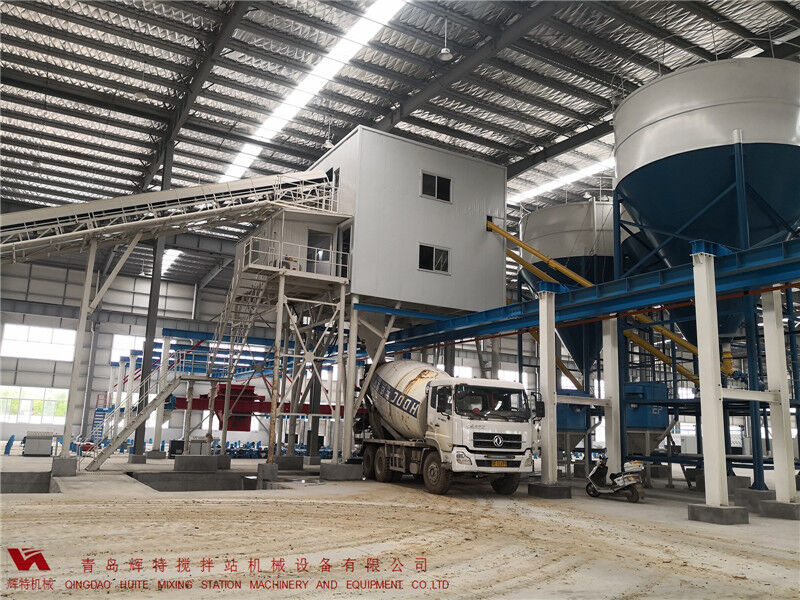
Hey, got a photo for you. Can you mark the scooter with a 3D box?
[{"bbox_3d":[5.822,4.847,16.923,0.680,1.110,1.820,10,-14,-34],"label":"scooter"}]

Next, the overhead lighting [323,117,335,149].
[{"bbox_3d":[-3.033,-7.170,26.619,0.470,1.385,0.470,2,-12,0],"label":"overhead lighting"}]

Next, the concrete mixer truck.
[{"bbox_3d":[0.864,3.910,20.243,2.500,3.980,8.900,7,-13,-22],"label":"concrete mixer truck"}]

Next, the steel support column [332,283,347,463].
[{"bbox_3d":[-2.036,2.433,21.386,0.170,6.165,0.170,9,-14,-30],"label":"steel support column"}]

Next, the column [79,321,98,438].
[{"bbox_3d":[-23.146,5.946,46.717,0.420,9.265,0.500,9,-14,-30],"label":"column"}]

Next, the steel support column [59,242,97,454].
[{"bbox_3d":[-10.081,1.442,19.782,0.220,6.943,0.220,9,-14,-30],"label":"steel support column"}]

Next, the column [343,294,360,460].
[{"bbox_3d":[-1.708,2.716,22.112,0.220,5.928,0.220,9,-14,-30],"label":"column"}]

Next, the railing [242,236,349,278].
[{"bbox_3d":[-3.555,-1.259,21.615,3.580,1.050,0.900,9,-14,-30],"label":"railing"}]

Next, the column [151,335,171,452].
[{"bbox_3d":[-11.549,4.512,30.340,0.320,5.628,0.320,9,-14,-30],"label":"column"}]

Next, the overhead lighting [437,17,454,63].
[{"bbox_3d":[1.482,-8.338,19.979,0.470,1.522,0.470,2,-12,0],"label":"overhead lighting"}]

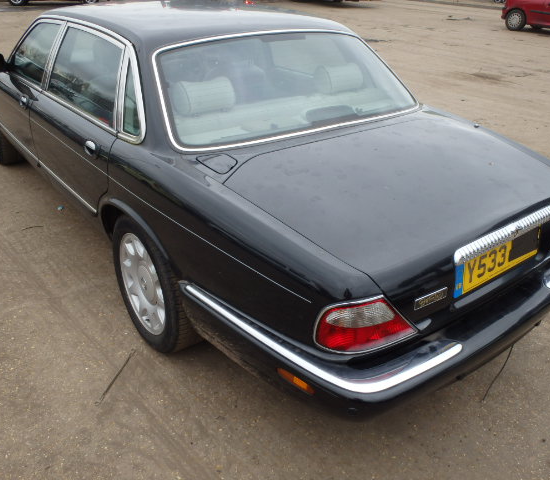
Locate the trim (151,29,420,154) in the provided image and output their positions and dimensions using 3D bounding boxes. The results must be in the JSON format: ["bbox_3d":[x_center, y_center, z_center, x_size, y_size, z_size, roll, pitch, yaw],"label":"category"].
[{"bbox_3d":[0.098,-0.750,2.404,1.460,0.110,0.500,-19,72,-33],"label":"trim"}]

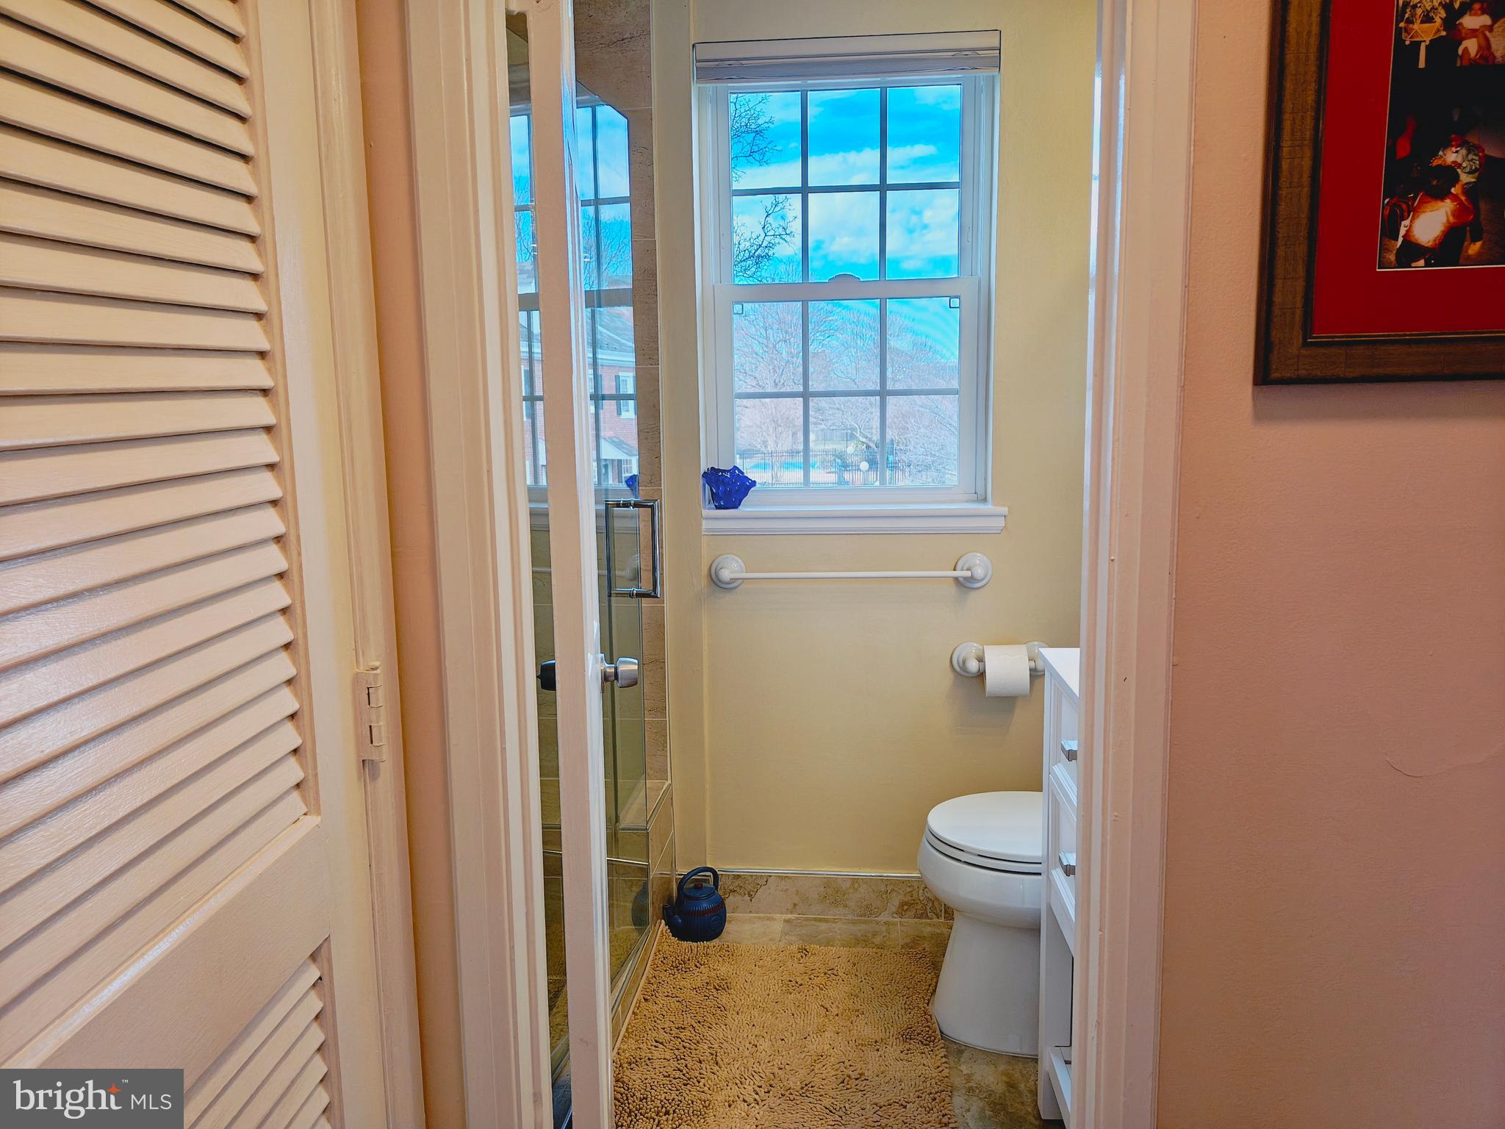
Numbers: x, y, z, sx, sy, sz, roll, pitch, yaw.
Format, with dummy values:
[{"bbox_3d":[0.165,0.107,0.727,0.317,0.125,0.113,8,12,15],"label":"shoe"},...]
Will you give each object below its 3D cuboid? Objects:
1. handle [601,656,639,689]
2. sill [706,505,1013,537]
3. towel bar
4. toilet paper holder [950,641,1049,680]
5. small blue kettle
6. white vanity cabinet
[{"bbox_3d":[-0.222,0.182,1.826,0.064,0.060,0.060,-2,8,-6],"label":"handle"},{"bbox_3d":[0.247,-0.110,2.676,0.732,0.068,0.105,0,8,5],"label":"sill"},{"bbox_3d":[0.237,0.023,2.638,0.692,0.086,0.077,0,8,5],"label":"towel bar"},{"bbox_3d":[0.607,0.238,2.634,0.240,0.090,0.080,0,8,5],"label":"toilet paper holder"},{"bbox_3d":[-0.147,0.839,2.688,0.170,0.177,0.130,-7,10,-40],"label":"small blue kettle"},{"bbox_3d":[0.739,0.618,1.611,0.530,0.875,0.610,0,8,5],"label":"white vanity cabinet"}]

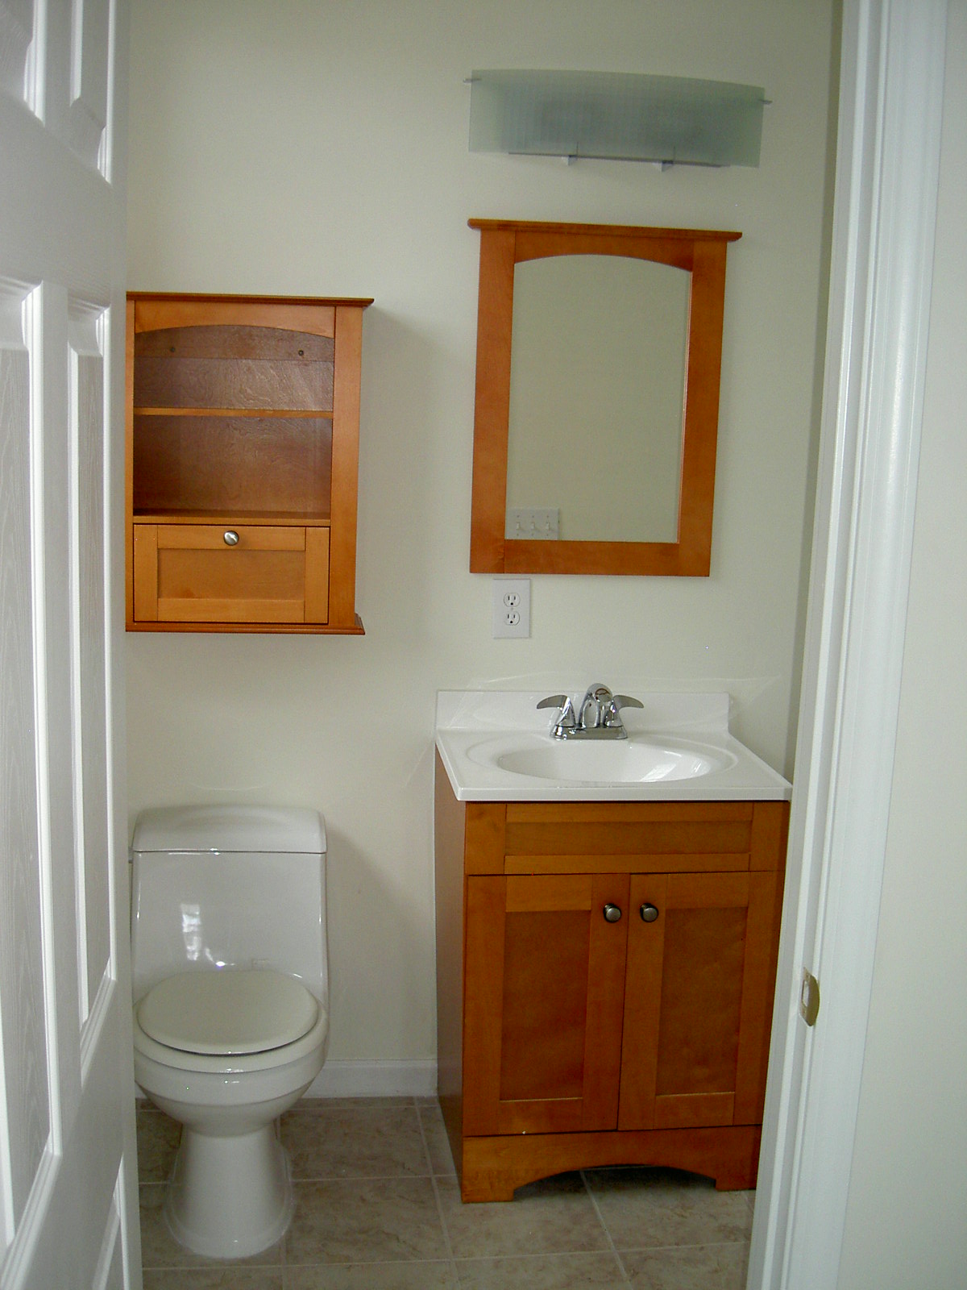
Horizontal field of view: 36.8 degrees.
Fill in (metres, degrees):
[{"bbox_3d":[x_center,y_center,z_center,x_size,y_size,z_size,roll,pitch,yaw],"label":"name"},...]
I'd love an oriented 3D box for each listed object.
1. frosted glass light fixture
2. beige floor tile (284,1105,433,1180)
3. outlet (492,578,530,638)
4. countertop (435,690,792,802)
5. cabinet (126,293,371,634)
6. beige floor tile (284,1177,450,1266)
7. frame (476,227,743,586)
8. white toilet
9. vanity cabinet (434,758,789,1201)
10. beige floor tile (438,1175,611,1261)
[{"bbox_3d":[0.265,-1.036,2.884,0.620,0.170,0.110,0,10,-8],"label":"frosted glass light fixture"},{"bbox_3d":[-0.265,1.033,3.008,0.300,0.010,0.300,0,10,-8],"label":"beige floor tile"},{"bbox_3d":[0.061,-0.077,3.068,0.079,0.125,0.007,0,10,-8],"label":"outlet"},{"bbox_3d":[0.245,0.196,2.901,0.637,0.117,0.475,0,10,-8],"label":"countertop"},{"bbox_3d":[-0.486,-0.354,2.843,0.523,0.639,0.212,0,10,-8],"label":"cabinet"},{"bbox_3d":[-0.224,1.078,2.714,0.300,0.010,0.300,0,10,-8],"label":"beige floor tile"},{"bbox_3d":[0.238,-0.498,3.001,0.569,0.718,0.045,0,10,-8],"label":"frame"},{"bbox_3d":[-0.489,0.711,2.790,0.392,0.700,0.660,0,10,-8],"label":"white toilet"},{"bbox_3d":[0.230,0.647,2.983,0.610,0.814,0.465,0,10,-8],"label":"vanity cabinet"},{"bbox_3d":[0.070,1.081,2.754,0.300,0.010,0.300,0,10,-8],"label":"beige floor tile"}]

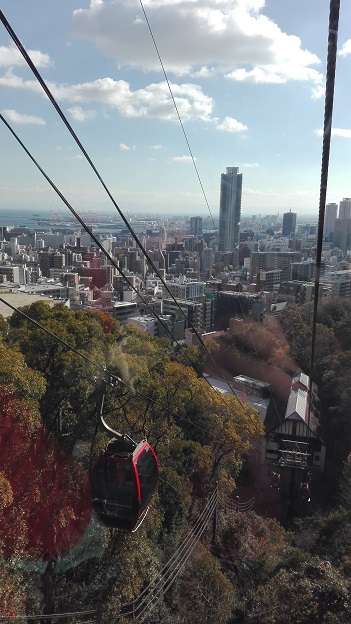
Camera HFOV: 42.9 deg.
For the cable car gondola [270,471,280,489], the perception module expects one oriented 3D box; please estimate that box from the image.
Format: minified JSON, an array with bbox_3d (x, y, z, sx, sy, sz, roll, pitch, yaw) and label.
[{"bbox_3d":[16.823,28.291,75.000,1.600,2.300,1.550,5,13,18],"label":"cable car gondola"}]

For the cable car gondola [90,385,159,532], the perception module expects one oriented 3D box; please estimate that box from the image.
[{"bbox_3d":[-1.452,4.055,12.902,1.600,4.150,1.550,5,13,18],"label":"cable car gondola"}]

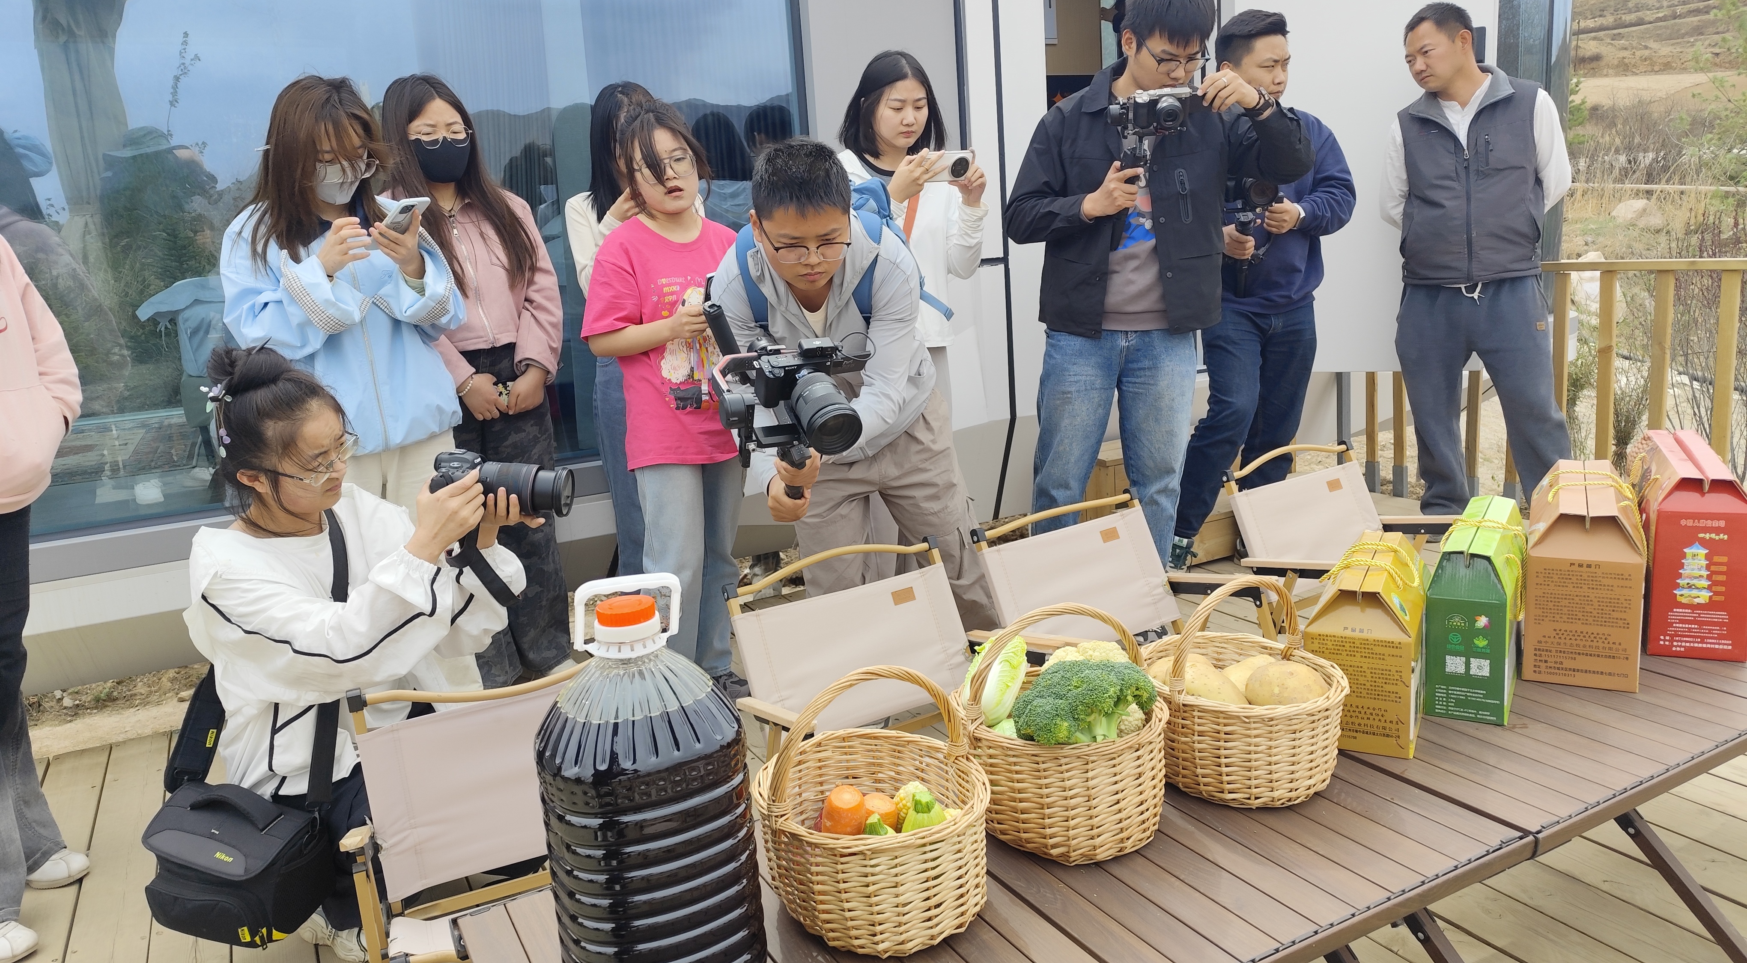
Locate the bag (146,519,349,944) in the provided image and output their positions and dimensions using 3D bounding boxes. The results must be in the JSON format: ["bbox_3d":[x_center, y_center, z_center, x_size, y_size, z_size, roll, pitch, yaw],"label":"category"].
[{"bbox_3d":[-0.979,0.391,1.820,0.290,0.620,0.280,1,13,21],"label":"bag"}]

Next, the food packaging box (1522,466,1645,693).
[{"bbox_3d":[1.116,0.134,1.828,0.152,0.265,0.350,3,14,30],"label":"food packaging box"}]

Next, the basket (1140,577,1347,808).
[{"bbox_3d":[0.472,0.251,1.498,0.260,0.270,0.260,-11,14,-27],"label":"basket"}]

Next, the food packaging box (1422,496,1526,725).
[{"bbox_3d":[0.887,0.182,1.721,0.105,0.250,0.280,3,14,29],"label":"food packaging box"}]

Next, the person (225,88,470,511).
[{"bbox_3d":[-1.220,-0.155,2.840,0.580,1.600,0.420,-10,12,-28],"label":"person"}]

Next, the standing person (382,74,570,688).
[{"bbox_3d":[-1.070,-0.235,3.090,0.500,1.620,0.340,-8,12,-21],"label":"standing person"}]

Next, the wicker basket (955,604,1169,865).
[{"bbox_3d":[0.228,0.276,1.369,0.250,0.268,0.255,-4,11,1],"label":"wicker basket"}]

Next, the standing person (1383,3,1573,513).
[{"bbox_3d":[2.004,-0.682,3.829,0.640,1.730,0.380,3,14,29],"label":"standing person"}]

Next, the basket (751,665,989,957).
[{"bbox_3d":[0.001,0.321,1.231,0.250,0.265,0.260,-4,11,1],"label":"basket"}]

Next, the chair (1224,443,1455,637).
[{"bbox_3d":[1.175,0.240,2.743,0.500,0.530,0.430,-11,13,-33],"label":"chair"}]

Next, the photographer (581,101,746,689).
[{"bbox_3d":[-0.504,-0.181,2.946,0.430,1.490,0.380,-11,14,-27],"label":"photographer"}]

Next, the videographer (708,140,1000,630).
[{"bbox_3d":[-0.030,-0.114,2.780,0.720,1.380,0.850,-2,11,9],"label":"videographer"}]

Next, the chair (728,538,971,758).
[{"bbox_3d":[0.047,0.446,1.928,0.530,0.620,0.480,-12,15,-33],"label":"chair"}]

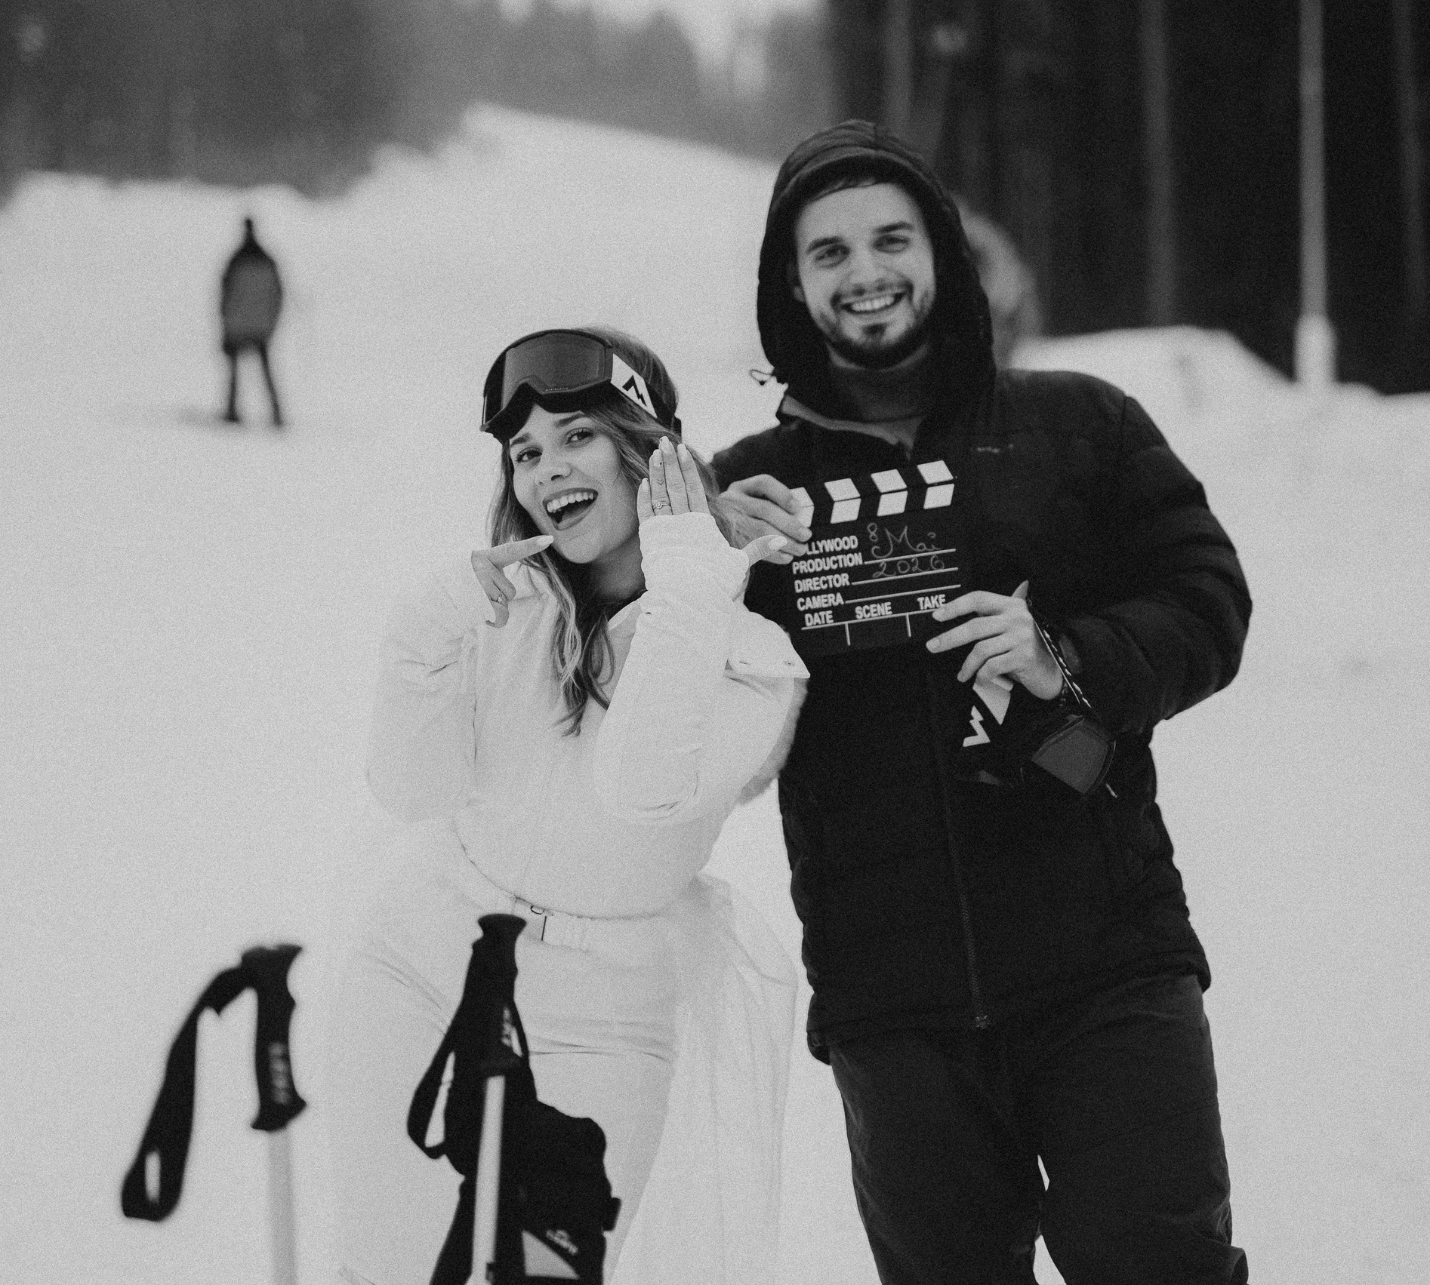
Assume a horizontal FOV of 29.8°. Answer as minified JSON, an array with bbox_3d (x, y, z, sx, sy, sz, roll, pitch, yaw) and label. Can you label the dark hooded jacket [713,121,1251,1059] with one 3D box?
[{"bbox_3d":[0.267,-0.065,2.850,0.600,0.980,0.420,-6,0,11],"label":"dark hooded jacket"}]

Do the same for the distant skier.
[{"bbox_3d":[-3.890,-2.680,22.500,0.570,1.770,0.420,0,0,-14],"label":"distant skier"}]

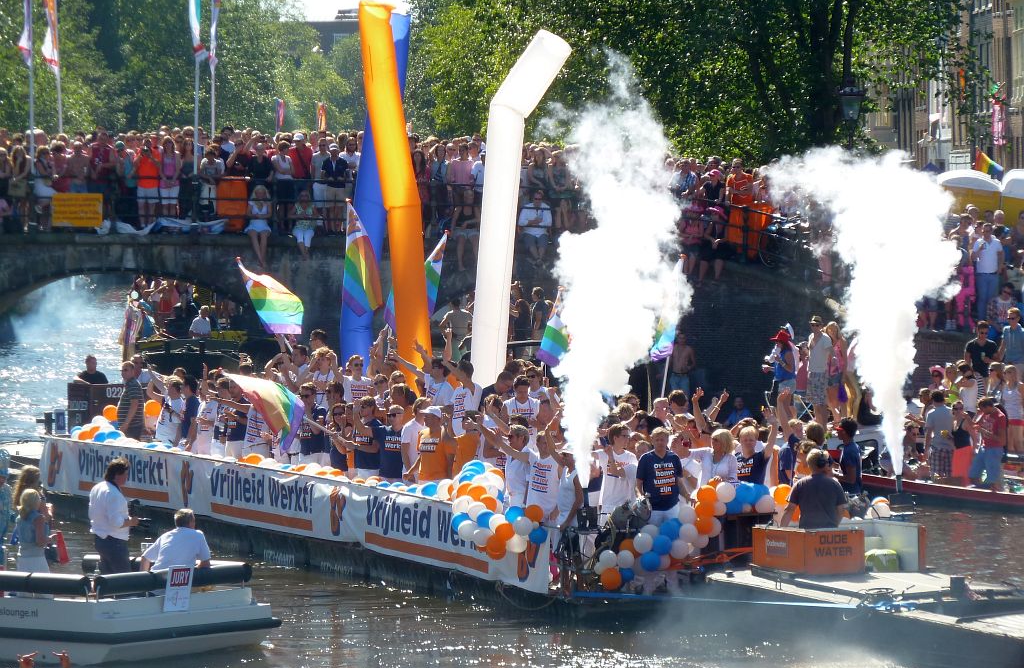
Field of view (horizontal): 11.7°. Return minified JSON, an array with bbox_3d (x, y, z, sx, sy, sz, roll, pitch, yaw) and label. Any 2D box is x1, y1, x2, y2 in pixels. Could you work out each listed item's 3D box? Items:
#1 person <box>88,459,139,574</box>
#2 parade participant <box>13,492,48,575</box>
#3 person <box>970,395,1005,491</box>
[{"bbox_3d":[-4.179,2.177,52.332,0.500,1.760,0.520,-2,3,-38],"label":"person"},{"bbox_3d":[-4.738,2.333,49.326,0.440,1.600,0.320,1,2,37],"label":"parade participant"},{"bbox_3d":[6.882,1.749,72.231,0.550,1.680,0.450,1,2,25],"label":"person"}]

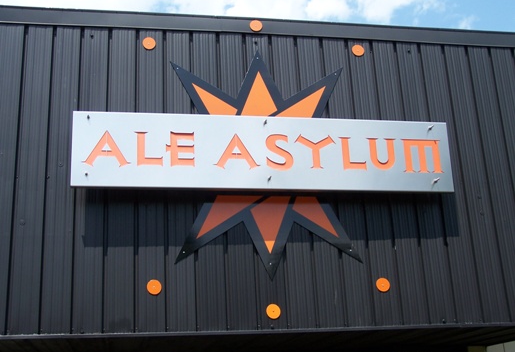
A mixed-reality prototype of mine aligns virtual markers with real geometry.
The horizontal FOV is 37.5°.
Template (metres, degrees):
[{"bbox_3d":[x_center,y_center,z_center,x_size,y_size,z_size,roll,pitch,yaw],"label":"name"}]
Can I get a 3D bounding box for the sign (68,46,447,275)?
[{"bbox_3d":[0.106,-0.235,8.025,4.021,2.666,0.280,1,-21,-10],"label":"sign"}]

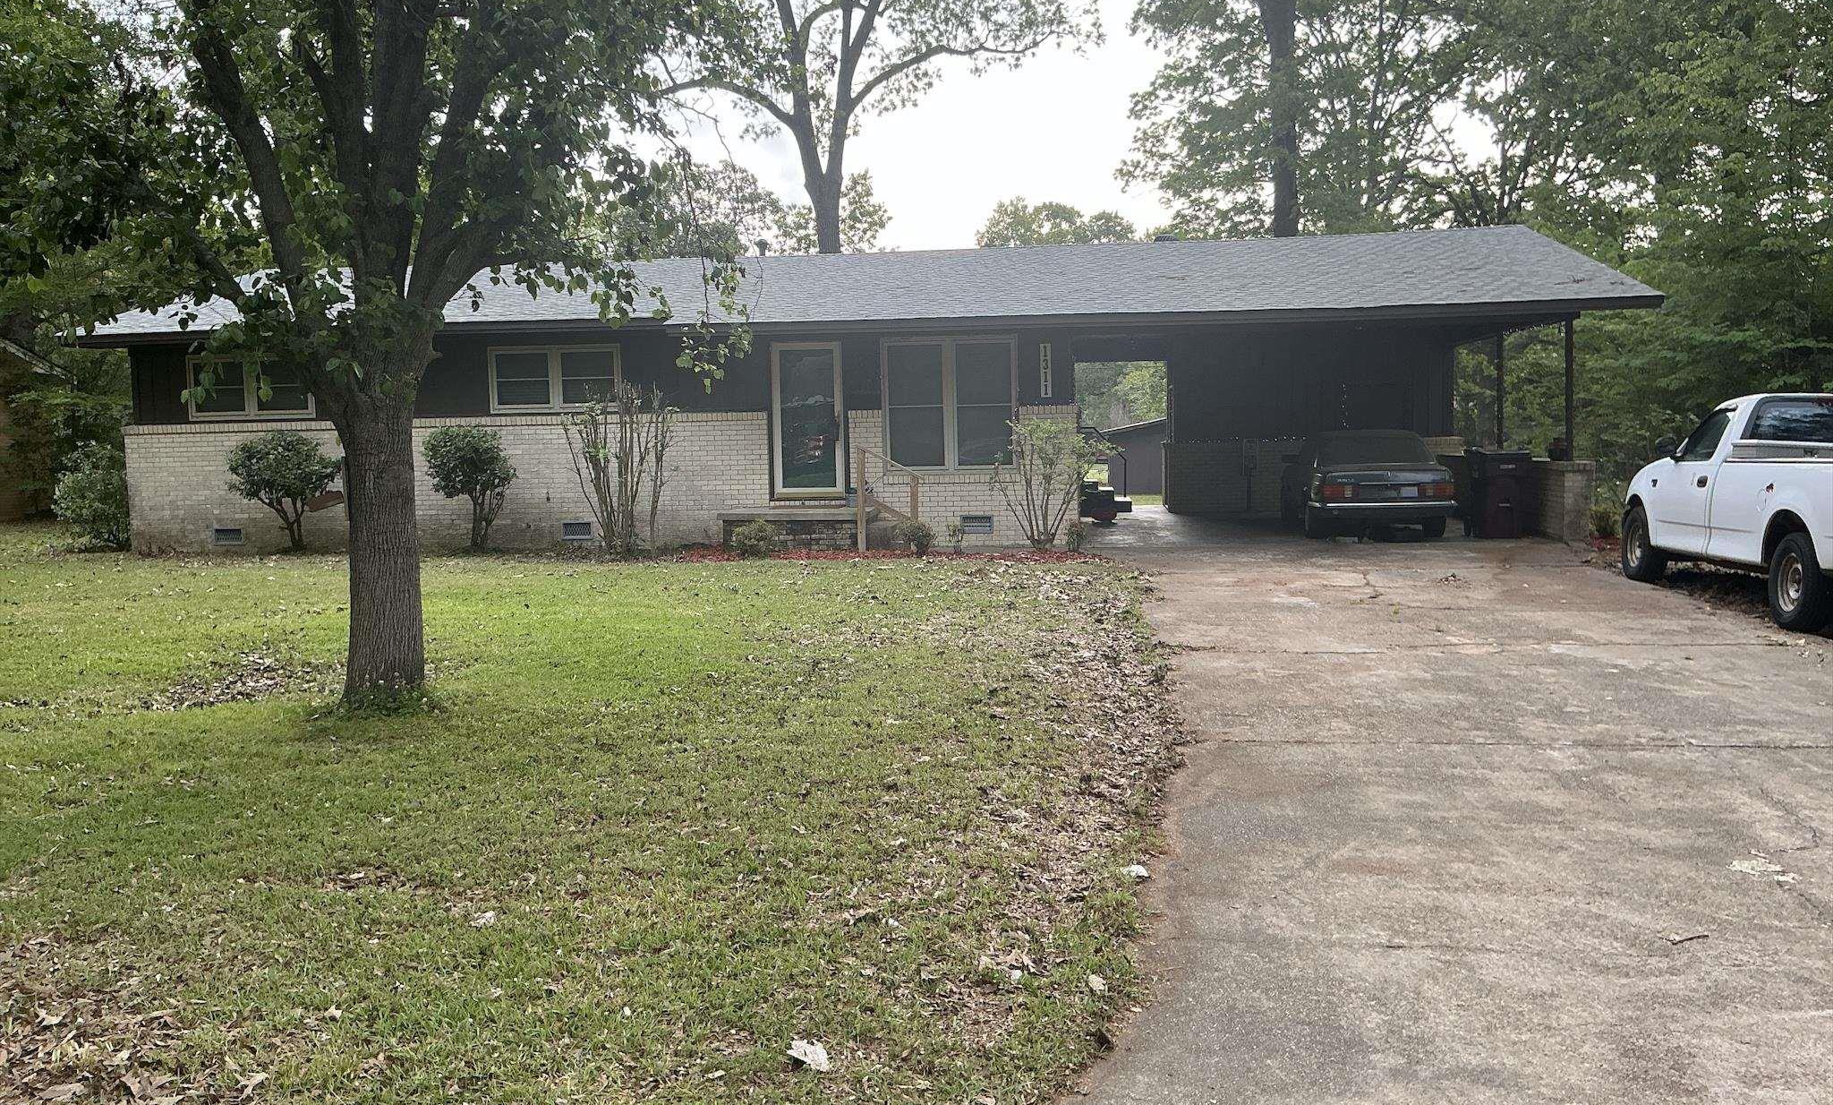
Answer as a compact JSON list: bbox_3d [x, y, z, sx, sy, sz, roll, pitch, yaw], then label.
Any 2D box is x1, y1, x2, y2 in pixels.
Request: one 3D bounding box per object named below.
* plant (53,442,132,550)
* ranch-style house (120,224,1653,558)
[{"bbox_3d":[-12.109,-0.836,21.900,1.300,1.570,1.300,-1,4,6],"label":"plant"},{"bbox_3d":[-0.901,-2.711,24.368,21.019,4.559,10.962,-1,4,6],"label":"ranch-style house"}]

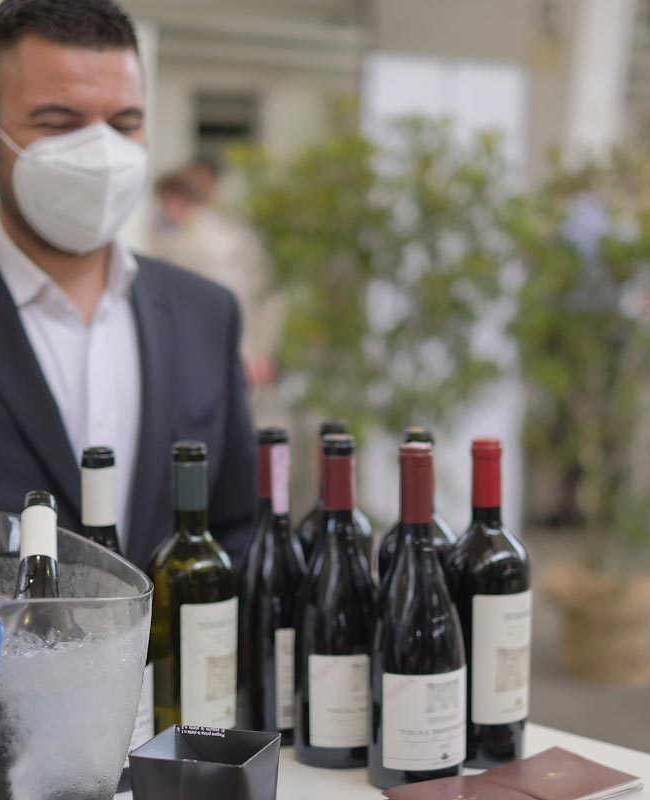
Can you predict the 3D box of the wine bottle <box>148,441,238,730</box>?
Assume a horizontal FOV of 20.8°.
[{"bbox_3d":[-0.116,0.187,1.566,0.076,0.301,0.076,-1,6,0],"label":"wine bottle"}]

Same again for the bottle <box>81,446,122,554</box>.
[{"bbox_3d":[-0.195,0.191,1.559,0.084,0.298,0.084,5,9,42],"label":"bottle"}]

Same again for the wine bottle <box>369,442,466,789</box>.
[{"bbox_3d":[0.082,0.186,1.558,0.084,0.298,0.084,-1,6,0],"label":"wine bottle"}]

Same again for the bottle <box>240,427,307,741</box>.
[{"bbox_3d":[-0.044,0.174,1.682,0.084,0.298,0.084,-1,6,0],"label":"bottle"}]

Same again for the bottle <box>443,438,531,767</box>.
[{"bbox_3d":[0.148,0.180,1.604,0.077,0.298,0.077,-1,6,0],"label":"bottle"}]

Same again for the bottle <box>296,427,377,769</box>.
[{"bbox_3d":[0.015,0.181,1.615,0.084,0.298,0.084,-1,6,0],"label":"bottle"}]

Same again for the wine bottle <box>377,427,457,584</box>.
[{"bbox_3d":[0.091,0.172,1.684,0.077,0.298,0.077,-1,6,0],"label":"wine bottle"}]

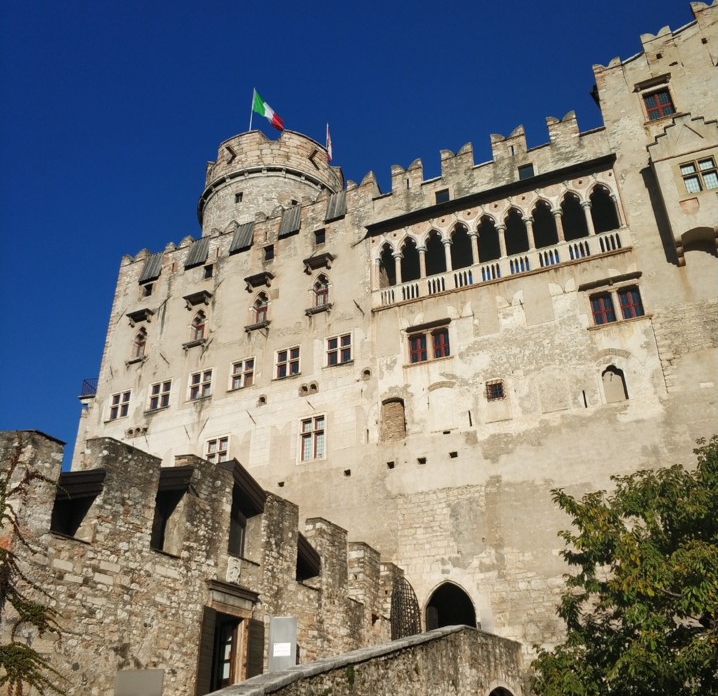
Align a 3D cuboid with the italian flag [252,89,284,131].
[{"bbox_3d":[-6.988,-18.339,57.757,2.500,2.900,0.400,10,-32,-17],"label":"italian flag"}]

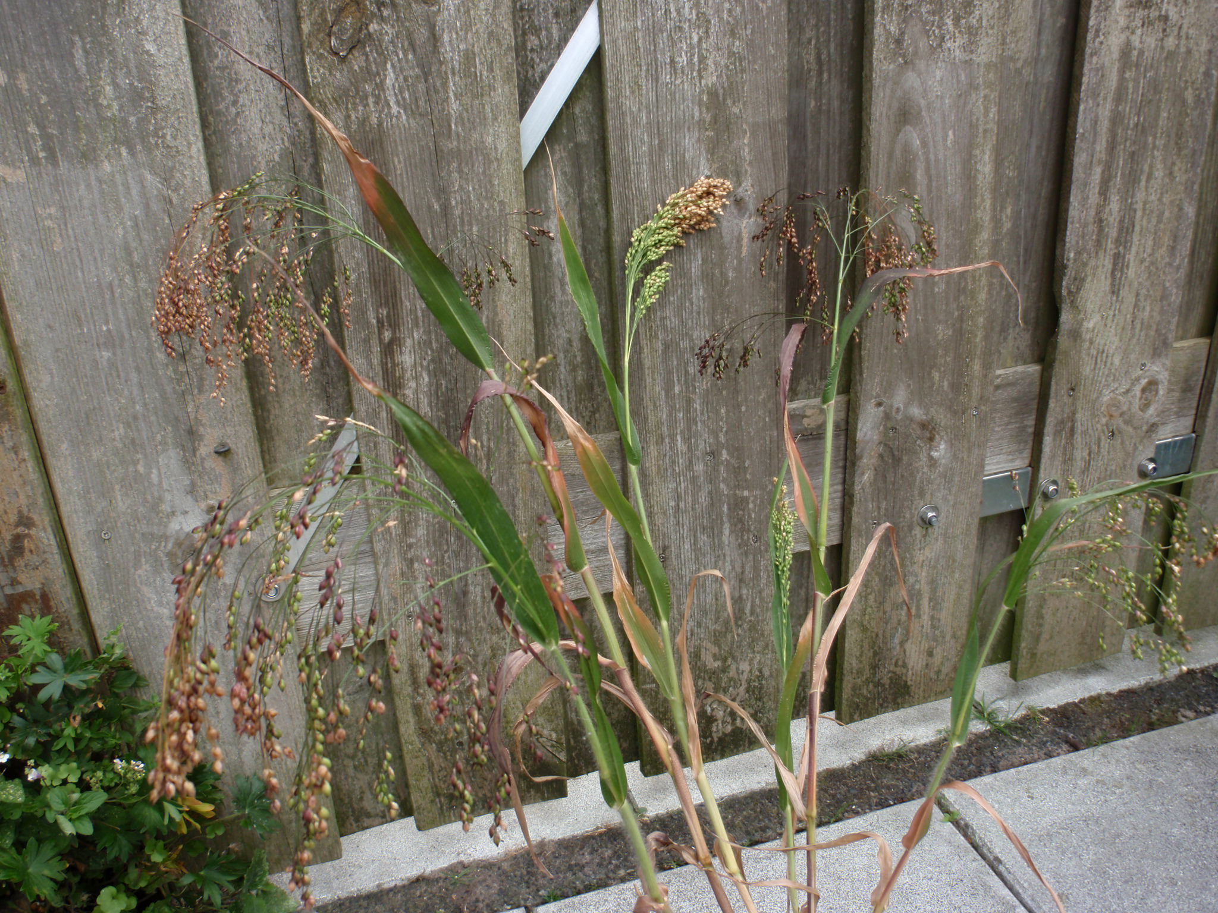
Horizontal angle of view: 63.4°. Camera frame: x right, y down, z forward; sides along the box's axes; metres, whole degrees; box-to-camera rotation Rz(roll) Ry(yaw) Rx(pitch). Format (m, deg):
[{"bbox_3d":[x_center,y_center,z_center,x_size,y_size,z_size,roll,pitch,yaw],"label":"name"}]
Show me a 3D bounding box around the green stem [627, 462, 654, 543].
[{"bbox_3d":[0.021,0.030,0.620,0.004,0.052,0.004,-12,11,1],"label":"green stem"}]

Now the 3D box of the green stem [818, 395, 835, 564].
[{"bbox_3d":[0.139,0.016,0.630,0.004,0.108,0.004,4,12,13],"label":"green stem"}]

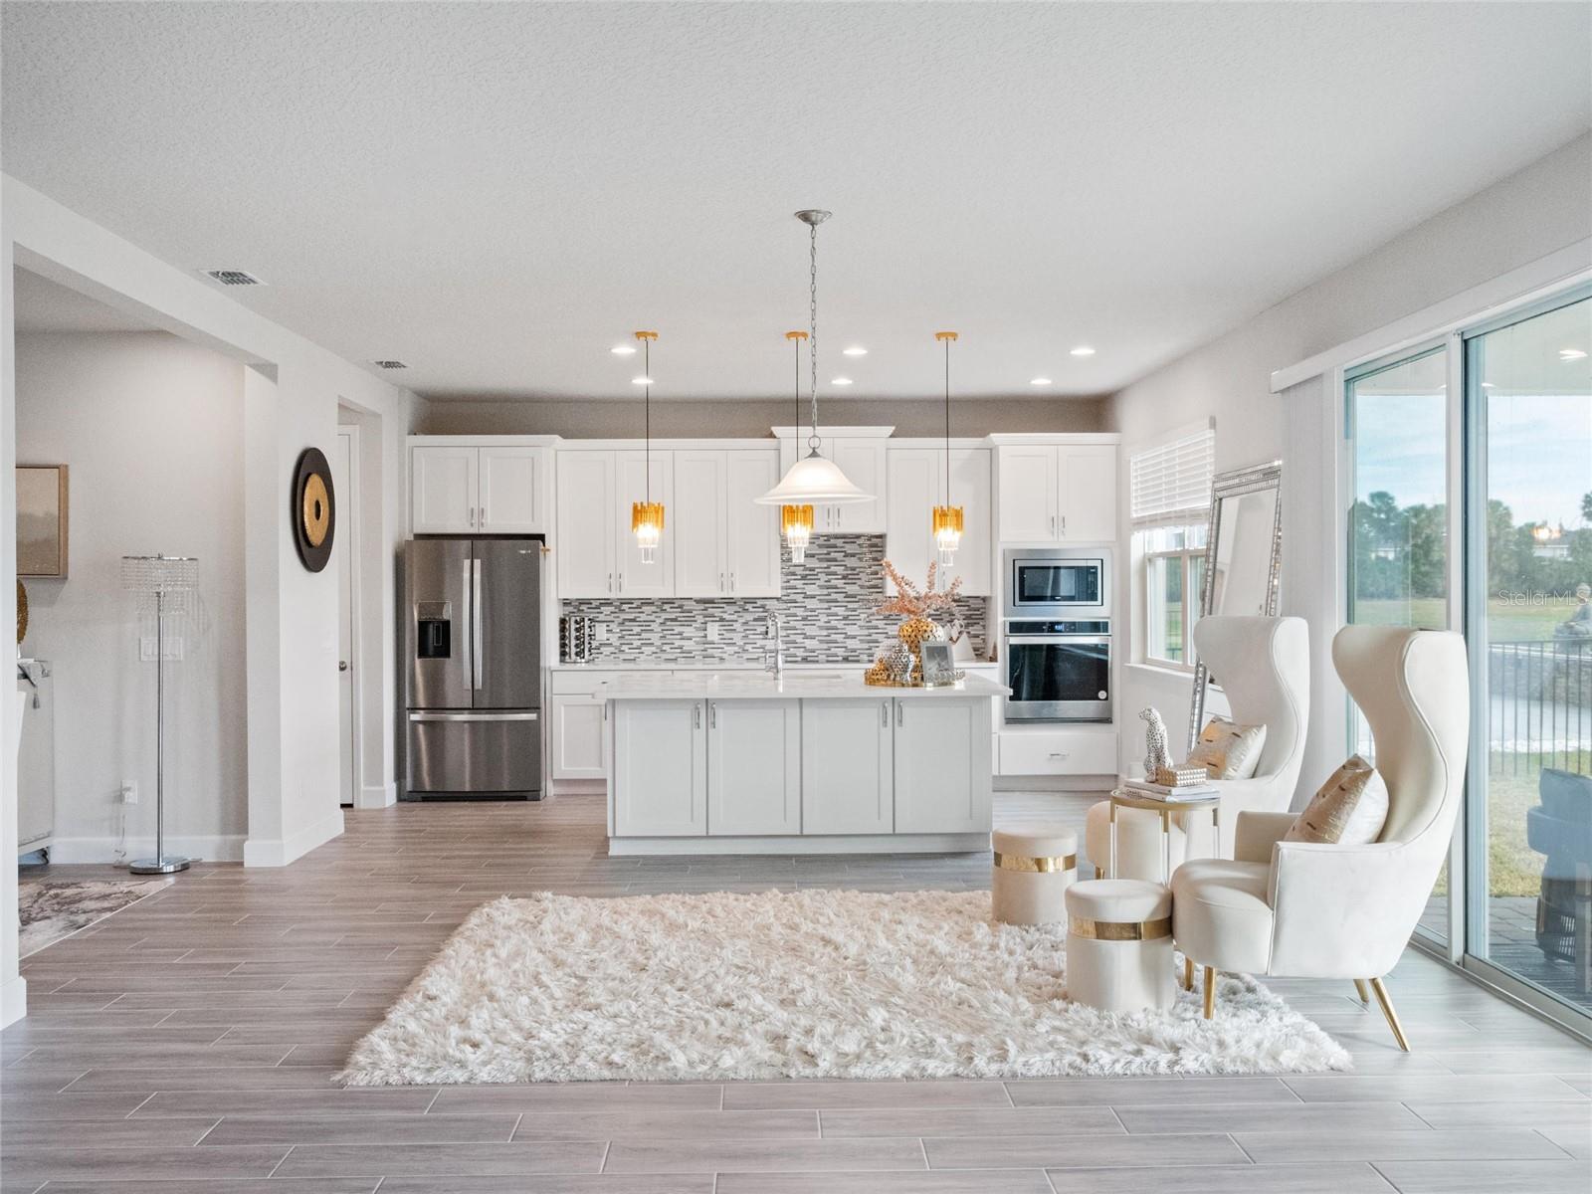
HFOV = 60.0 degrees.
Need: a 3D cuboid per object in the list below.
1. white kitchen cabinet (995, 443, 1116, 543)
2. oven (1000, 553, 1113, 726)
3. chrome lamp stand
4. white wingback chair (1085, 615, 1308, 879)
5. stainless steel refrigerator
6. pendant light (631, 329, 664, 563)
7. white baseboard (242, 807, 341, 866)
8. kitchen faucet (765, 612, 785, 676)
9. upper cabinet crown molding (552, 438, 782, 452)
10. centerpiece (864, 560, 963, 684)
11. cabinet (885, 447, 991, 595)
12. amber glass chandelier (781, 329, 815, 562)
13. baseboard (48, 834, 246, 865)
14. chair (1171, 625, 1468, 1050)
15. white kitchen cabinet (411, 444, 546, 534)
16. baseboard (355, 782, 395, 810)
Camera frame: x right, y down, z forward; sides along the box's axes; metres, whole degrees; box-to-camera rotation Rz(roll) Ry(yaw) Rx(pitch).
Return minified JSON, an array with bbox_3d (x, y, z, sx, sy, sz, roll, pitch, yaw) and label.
[{"bbox_3d":[1.832,-0.731,10.022,0.859,0.696,0.600,0,0,-1],"label":"white kitchen cabinet"},{"bbox_3d":[1.824,0.269,9.907,0.757,1.211,0.560,0,0,-1],"label":"oven"},{"bbox_3d":[-3.306,0.597,7.168,0.400,1.633,0.400,0,0,-1],"label":"chrome lamp stand"},{"bbox_3d":[1.726,0.748,5.948,0.890,1.315,0.700,0,0,-10],"label":"white wingback chair"},{"bbox_3d":[-2.188,0.503,9.734,0.910,1.780,0.860,0,0,-1],"label":"stainless steel refrigerator"},{"bbox_3d":[-0.813,-0.813,7.577,0.181,1.258,0.181,0,0,-1],"label":"pendant light"},{"bbox_3d":[-2.789,1.342,7.725,0.210,0.133,1.032,0,0,-1],"label":"white baseboard"},{"bbox_3d":[-0.132,0.278,8.081,0.105,0.400,0.200,0,0,-18],"label":"kitchen faucet"},{"bbox_3d":[-0.901,-1.081,9.874,1.600,0.085,0.090,0,0,-1],"label":"upper cabinet crown molding"},{"bbox_3d":[0.649,0.141,7.619,0.538,0.681,0.400,0,0,-1],"label":"centerpiece"},{"bbox_3d":[1.028,-0.543,10.137,0.762,1.074,0.325,0,0,-1],"label":"cabinet"},{"bbox_3d":[0.011,-0.815,7.598,0.184,1.261,0.184,0,0,-1],"label":"amber glass chandelier"},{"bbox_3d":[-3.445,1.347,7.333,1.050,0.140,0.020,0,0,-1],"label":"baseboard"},{"bbox_3d":[1.718,0.759,4.577,0.890,1.315,0.700,0,0,7],"label":"chair"},{"bbox_3d":[-2.206,-0.751,9.886,0.940,0.626,0.620,0,0,-1],"label":"white kitchen cabinet"},{"bbox_3d":[-2.809,1.327,9.238,0.190,0.145,0.240,0,0,-1],"label":"baseboard"}]

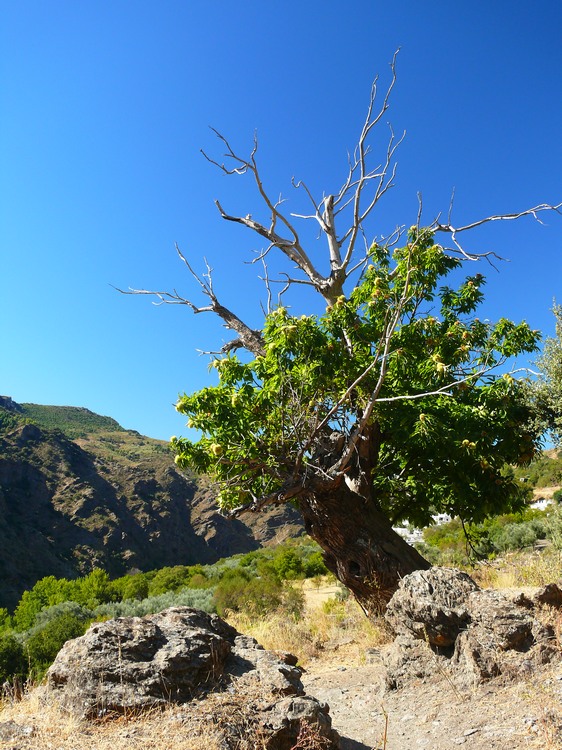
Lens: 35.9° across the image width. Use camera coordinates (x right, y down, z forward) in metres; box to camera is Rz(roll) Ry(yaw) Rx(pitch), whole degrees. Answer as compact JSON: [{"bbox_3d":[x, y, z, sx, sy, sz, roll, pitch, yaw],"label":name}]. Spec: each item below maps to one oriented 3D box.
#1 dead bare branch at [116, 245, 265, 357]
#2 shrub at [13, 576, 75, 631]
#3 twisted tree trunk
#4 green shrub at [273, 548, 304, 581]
[{"bbox_3d":[-0.888,-0.731,8.500,1.450,1.120,0.750,0,-6,0],"label":"dead bare branch"},{"bbox_3d":[-10.965,10.596,40.000,2.900,2.600,2.600,0,-6,0],"label":"shrub"},{"bbox_3d":[0.819,1.712,8.500,1.280,1.350,0.900,0,-6,0],"label":"twisted tree trunk"},{"bbox_3d":[0.476,12.030,55.000,2.050,2.050,1.900,0,-6,0],"label":"green shrub"}]

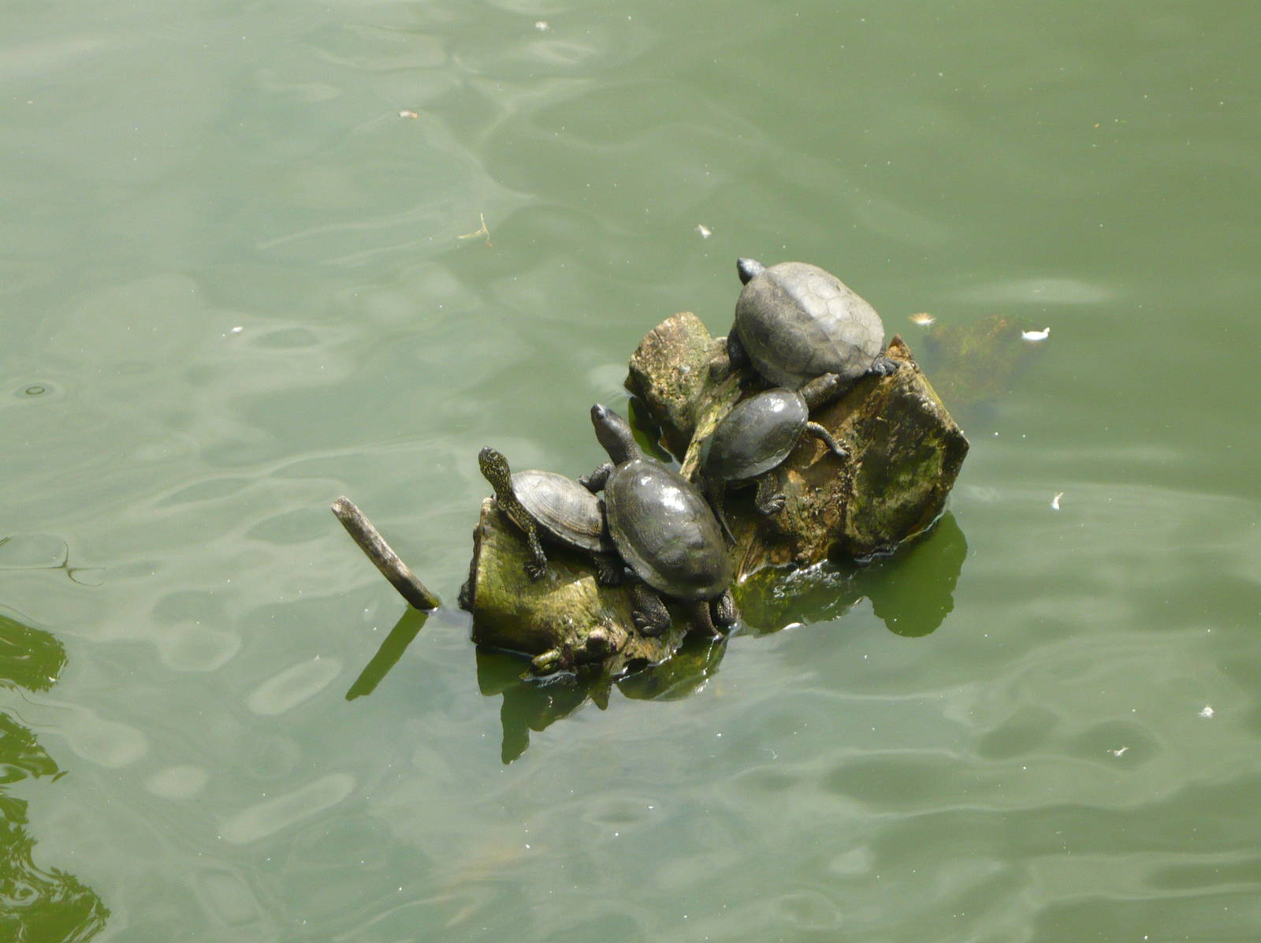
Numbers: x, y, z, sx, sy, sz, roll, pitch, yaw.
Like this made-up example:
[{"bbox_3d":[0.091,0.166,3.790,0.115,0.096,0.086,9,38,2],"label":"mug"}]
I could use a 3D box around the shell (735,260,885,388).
[{"bbox_3d":[0.201,-0.167,4.080,0.150,0.080,0.188,-35,55,-24],"label":"shell"}]

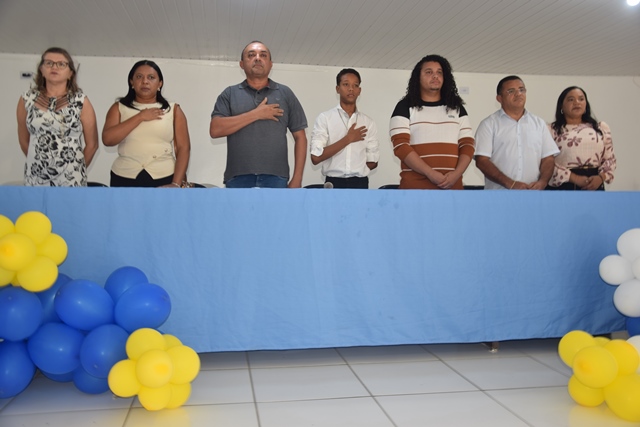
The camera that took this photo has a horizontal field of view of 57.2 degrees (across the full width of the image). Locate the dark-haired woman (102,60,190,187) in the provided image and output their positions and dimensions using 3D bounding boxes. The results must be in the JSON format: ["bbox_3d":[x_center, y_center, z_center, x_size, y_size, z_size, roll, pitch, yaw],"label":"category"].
[{"bbox_3d":[-1.037,-0.129,3.535,0.530,1.571,0.360,0,1,-12],"label":"dark-haired woman"}]

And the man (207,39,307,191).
[{"bbox_3d":[-0.374,-0.200,3.615,0.600,1.715,0.380,0,1,-7],"label":"man"}]

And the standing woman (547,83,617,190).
[{"bbox_3d":[1.839,-0.121,4.164,0.470,1.547,0.330,0,1,-10],"label":"standing woman"}]

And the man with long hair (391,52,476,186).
[{"bbox_3d":[0.738,-0.199,3.915,0.560,1.707,0.380,0,1,-4],"label":"man with long hair"}]

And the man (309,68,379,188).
[{"bbox_3d":[0.155,-0.138,3.797,0.460,1.586,0.340,0,1,-6],"label":"man"}]

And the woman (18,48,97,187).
[{"bbox_3d":[-1.549,-0.164,3.488,0.480,1.641,0.340,0,1,-15],"label":"woman"}]

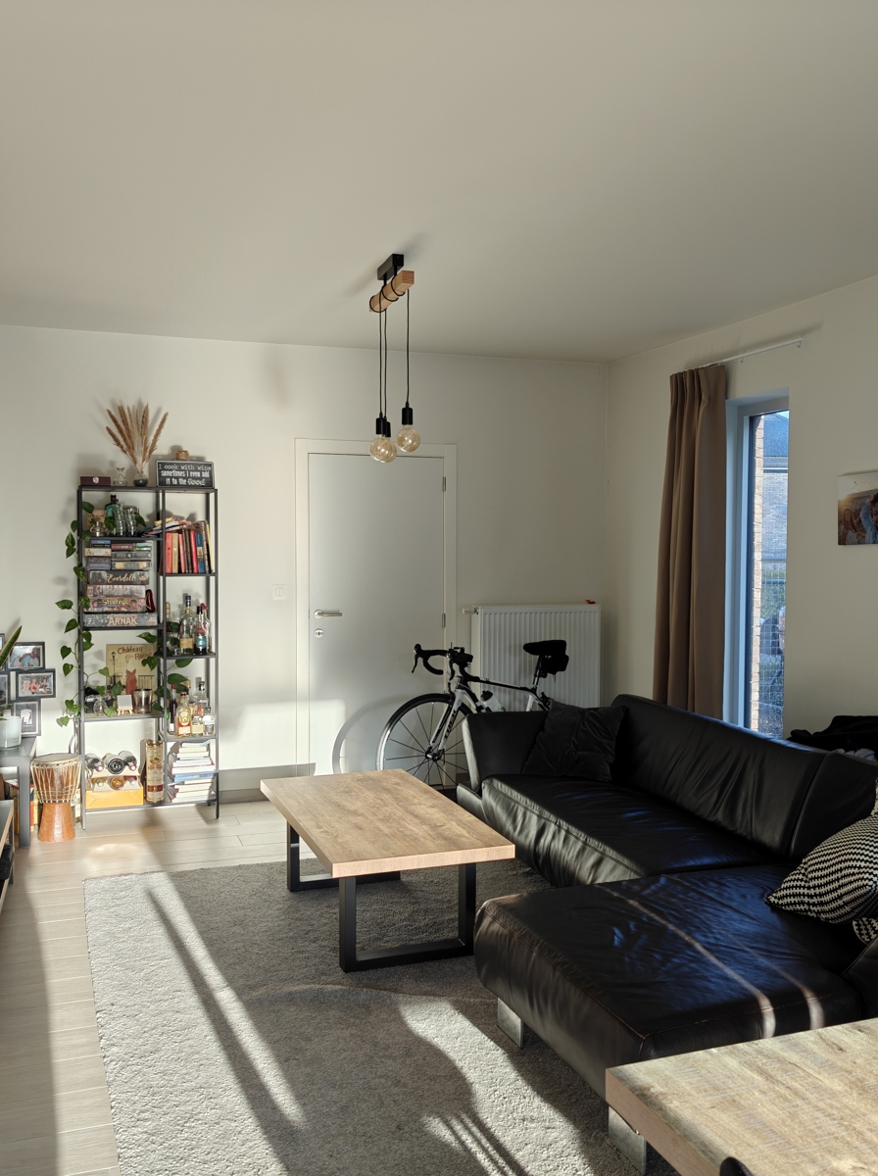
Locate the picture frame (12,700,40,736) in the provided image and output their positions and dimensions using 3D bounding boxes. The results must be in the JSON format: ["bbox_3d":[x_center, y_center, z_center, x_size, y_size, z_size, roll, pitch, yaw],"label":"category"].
[{"bbox_3d":[-2.202,0.694,5.563,0.148,0.194,0.020,-1,3,-19],"label":"picture frame"}]

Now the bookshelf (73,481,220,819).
[{"bbox_3d":[-1.562,0.361,5.623,0.700,1.775,0.310,-1,3,-19],"label":"bookshelf"}]

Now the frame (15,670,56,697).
[{"bbox_3d":[-2.155,0.516,5.572,0.197,0.152,0.020,-1,3,-19],"label":"frame"}]

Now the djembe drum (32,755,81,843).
[{"bbox_3d":[-1.929,1.057,5.255,0.242,0.410,0.242,-1,3,-19],"label":"djembe drum"}]

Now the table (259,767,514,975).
[{"bbox_3d":[-0.261,1.087,4.118,0.648,0.432,1.275,-1,3,-20],"label":"table"}]

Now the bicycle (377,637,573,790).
[{"bbox_3d":[0.404,0.771,5.932,1.655,0.940,0.430,-1,3,-31],"label":"bicycle"}]

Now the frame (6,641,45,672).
[{"bbox_3d":[-2.202,0.368,5.550,0.195,0.152,0.020,-1,3,-19],"label":"frame"}]

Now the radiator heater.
[{"bbox_3d":[0.588,0.544,6.411,0.843,0.880,0.125,-1,3,-19],"label":"radiator heater"}]

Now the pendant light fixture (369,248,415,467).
[{"bbox_3d":[-0.185,-0.909,4.172,0.100,0.795,0.529,-1,3,-19],"label":"pendant light fixture"}]

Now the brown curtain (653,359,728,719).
[{"bbox_3d":[1.331,0.033,5.590,0.150,2.382,0.721,-1,3,-19],"label":"brown curtain"}]

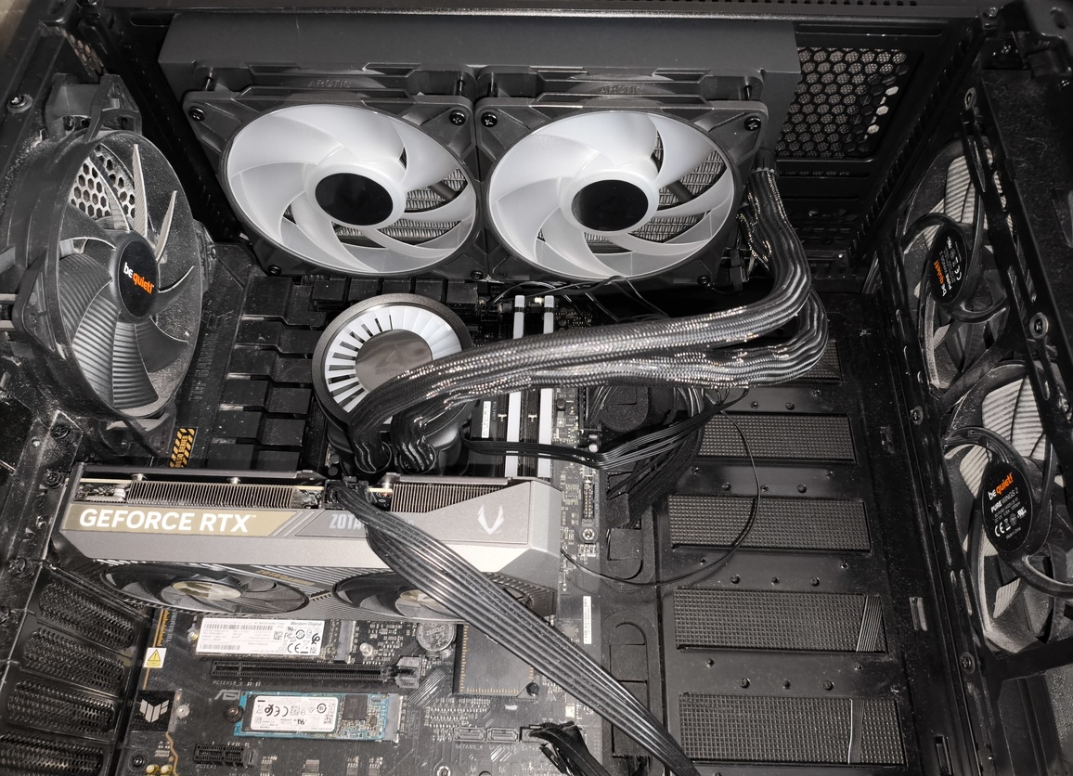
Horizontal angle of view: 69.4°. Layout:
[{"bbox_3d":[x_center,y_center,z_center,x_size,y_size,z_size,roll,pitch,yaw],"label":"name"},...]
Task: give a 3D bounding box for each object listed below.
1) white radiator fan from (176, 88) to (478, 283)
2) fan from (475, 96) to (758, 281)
[{"bbox_3d":[-0.099,-0.113,0.431,0.140,0.140,0.027,1,62,1],"label":"white radiator fan"},{"bbox_3d":[0.041,-0.110,0.429,0.140,0.140,0.027,1,62,1],"label":"fan"}]

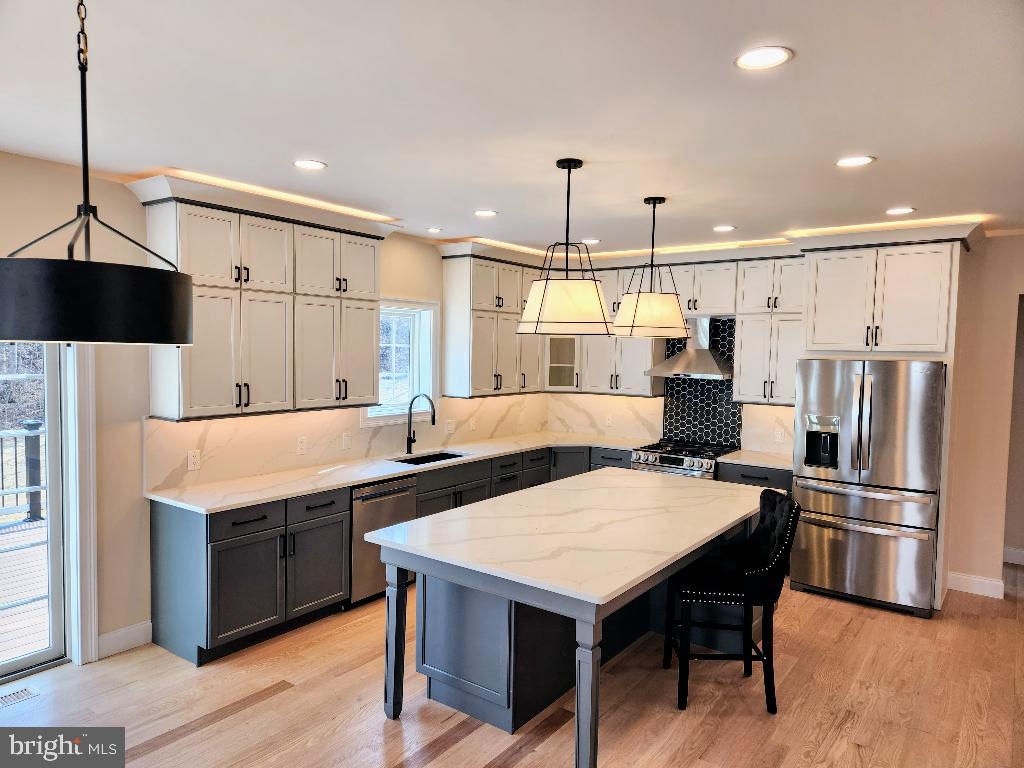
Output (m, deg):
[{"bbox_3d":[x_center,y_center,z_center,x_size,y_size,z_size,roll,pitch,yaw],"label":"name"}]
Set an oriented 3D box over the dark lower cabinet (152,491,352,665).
[{"bbox_3d":[-1.615,1.121,4.300,0.617,0.876,0.989,3,4,36],"label":"dark lower cabinet"}]

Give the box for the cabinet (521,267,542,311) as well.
[{"bbox_3d":[0.085,-0.905,6.720,0.323,0.450,0.385,3,4,36],"label":"cabinet"}]

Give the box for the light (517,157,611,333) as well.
[{"bbox_3d":[0.274,-0.674,3.358,0.490,0.861,0.490,1,3,0],"label":"light"}]

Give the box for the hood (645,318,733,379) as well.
[{"bbox_3d":[1.670,-0.335,6.220,0.763,0.557,0.520,3,4,36],"label":"hood"}]

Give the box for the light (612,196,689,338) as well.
[{"bbox_3d":[0.874,-0.705,4.198,0.494,0.850,0.494,3,4,36],"label":"light"}]

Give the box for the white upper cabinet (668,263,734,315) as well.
[{"bbox_3d":[1.755,-0.861,6.318,0.777,0.453,0.333,3,4,36],"label":"white upper cabinet"}]

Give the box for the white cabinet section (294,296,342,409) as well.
[{"bbox_3d":[-1.452,-0.223,4.733,0.333,0.764,0.381,3,4,36],"label":"white cabinet section"}]

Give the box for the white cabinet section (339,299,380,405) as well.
[{"bbox_3d":[-1.231,-0.235,5.034,0.333,0.764,0.367,3,4,36],"label":"white cabinet section"}]

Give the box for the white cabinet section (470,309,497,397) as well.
[{"bbox_3d":[-0.372,-0.274,6.142,0.323,0.765,0.383,3,4,36],"label":"white cabinet section"}]

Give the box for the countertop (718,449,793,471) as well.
[{"bbox_3d":[2.190,0.655,5.862,0.617,0.032,0.649,3,4,36],"label":"countertop"}]

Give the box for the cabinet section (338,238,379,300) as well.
[{"bbox_3d":[-1.221,-0.843,5.003,0.333,0.453,0.367,3,4,36],"label":"cabinet section"}]

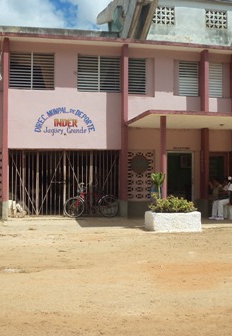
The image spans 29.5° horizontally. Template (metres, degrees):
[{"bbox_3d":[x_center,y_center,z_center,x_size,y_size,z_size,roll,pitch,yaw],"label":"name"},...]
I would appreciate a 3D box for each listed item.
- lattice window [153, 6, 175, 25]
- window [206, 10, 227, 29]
[{"bbox_3d":[2.139,-6.837,19.791,1.031,0.810,0.150,0,0,-11],"label":"lattice window"},{"bbox_3d":[4.654,-6.836,20.303,1.050,0.867,0.150,0,-1,-11],"label":"window"}]

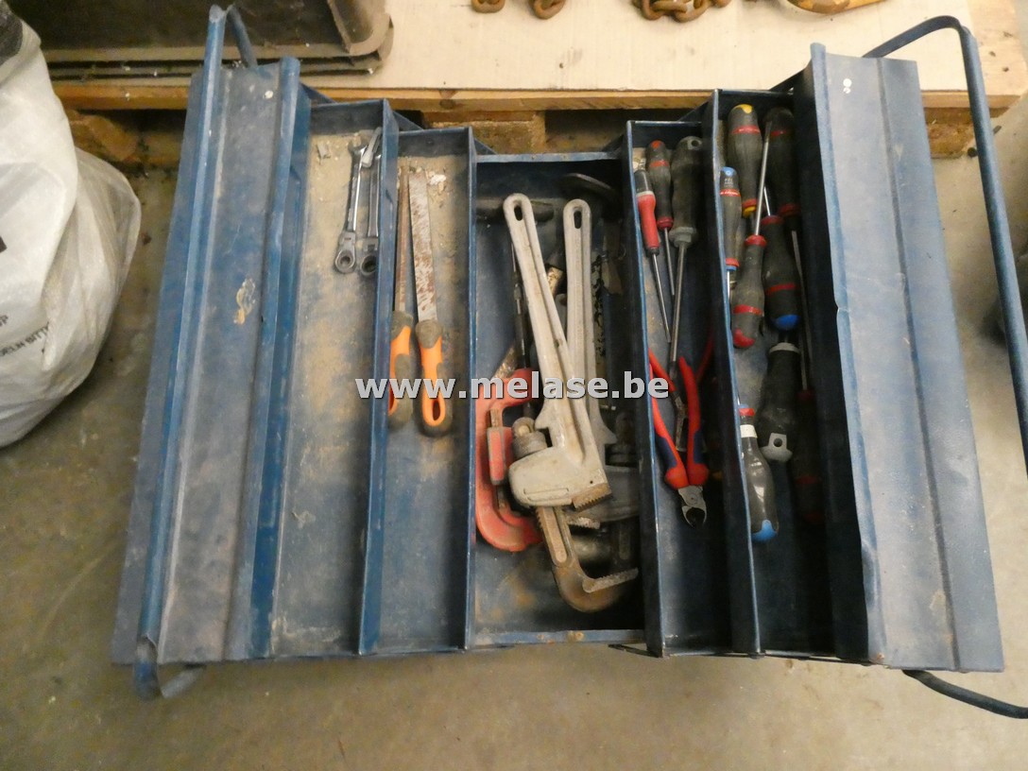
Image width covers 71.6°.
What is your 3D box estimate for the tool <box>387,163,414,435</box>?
[{"bbox_3d":[-0.122,-0.102,0.780,0.030,0.029,0.303,-1,76,1],"label":"tool"}]

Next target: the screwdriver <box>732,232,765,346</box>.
[{"bbox_3d":[0.238,-0.151,0.699,0.034,0.034,0.236,9,81,2],"label":"screwdriver"}]

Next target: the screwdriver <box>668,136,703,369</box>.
[{"bbox_3d":[0.181,-0.142,0.764,0.037,0.037,0.273,7,80,2],"label":"screwdriver"}]

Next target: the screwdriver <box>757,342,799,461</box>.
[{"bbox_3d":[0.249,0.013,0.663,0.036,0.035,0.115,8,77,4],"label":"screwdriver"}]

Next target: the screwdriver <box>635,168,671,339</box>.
[{"bbox_3d":[0.154,-0.142,0.770,0.022,0.022,0.198,-6,80,-1],"label":"screwdriver"}]

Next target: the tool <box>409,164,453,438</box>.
[{"bbox_3d":[-0.094,-0.096,0.779,0.031,0.027,0.306,-6,76,0],"label":"tool"}]

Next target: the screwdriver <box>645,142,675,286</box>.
[{"bbox_3d":[0.165,-0.185,0.780,0.025,0.025,0.180,-4,80,-1],"label":"screwdriver"}]

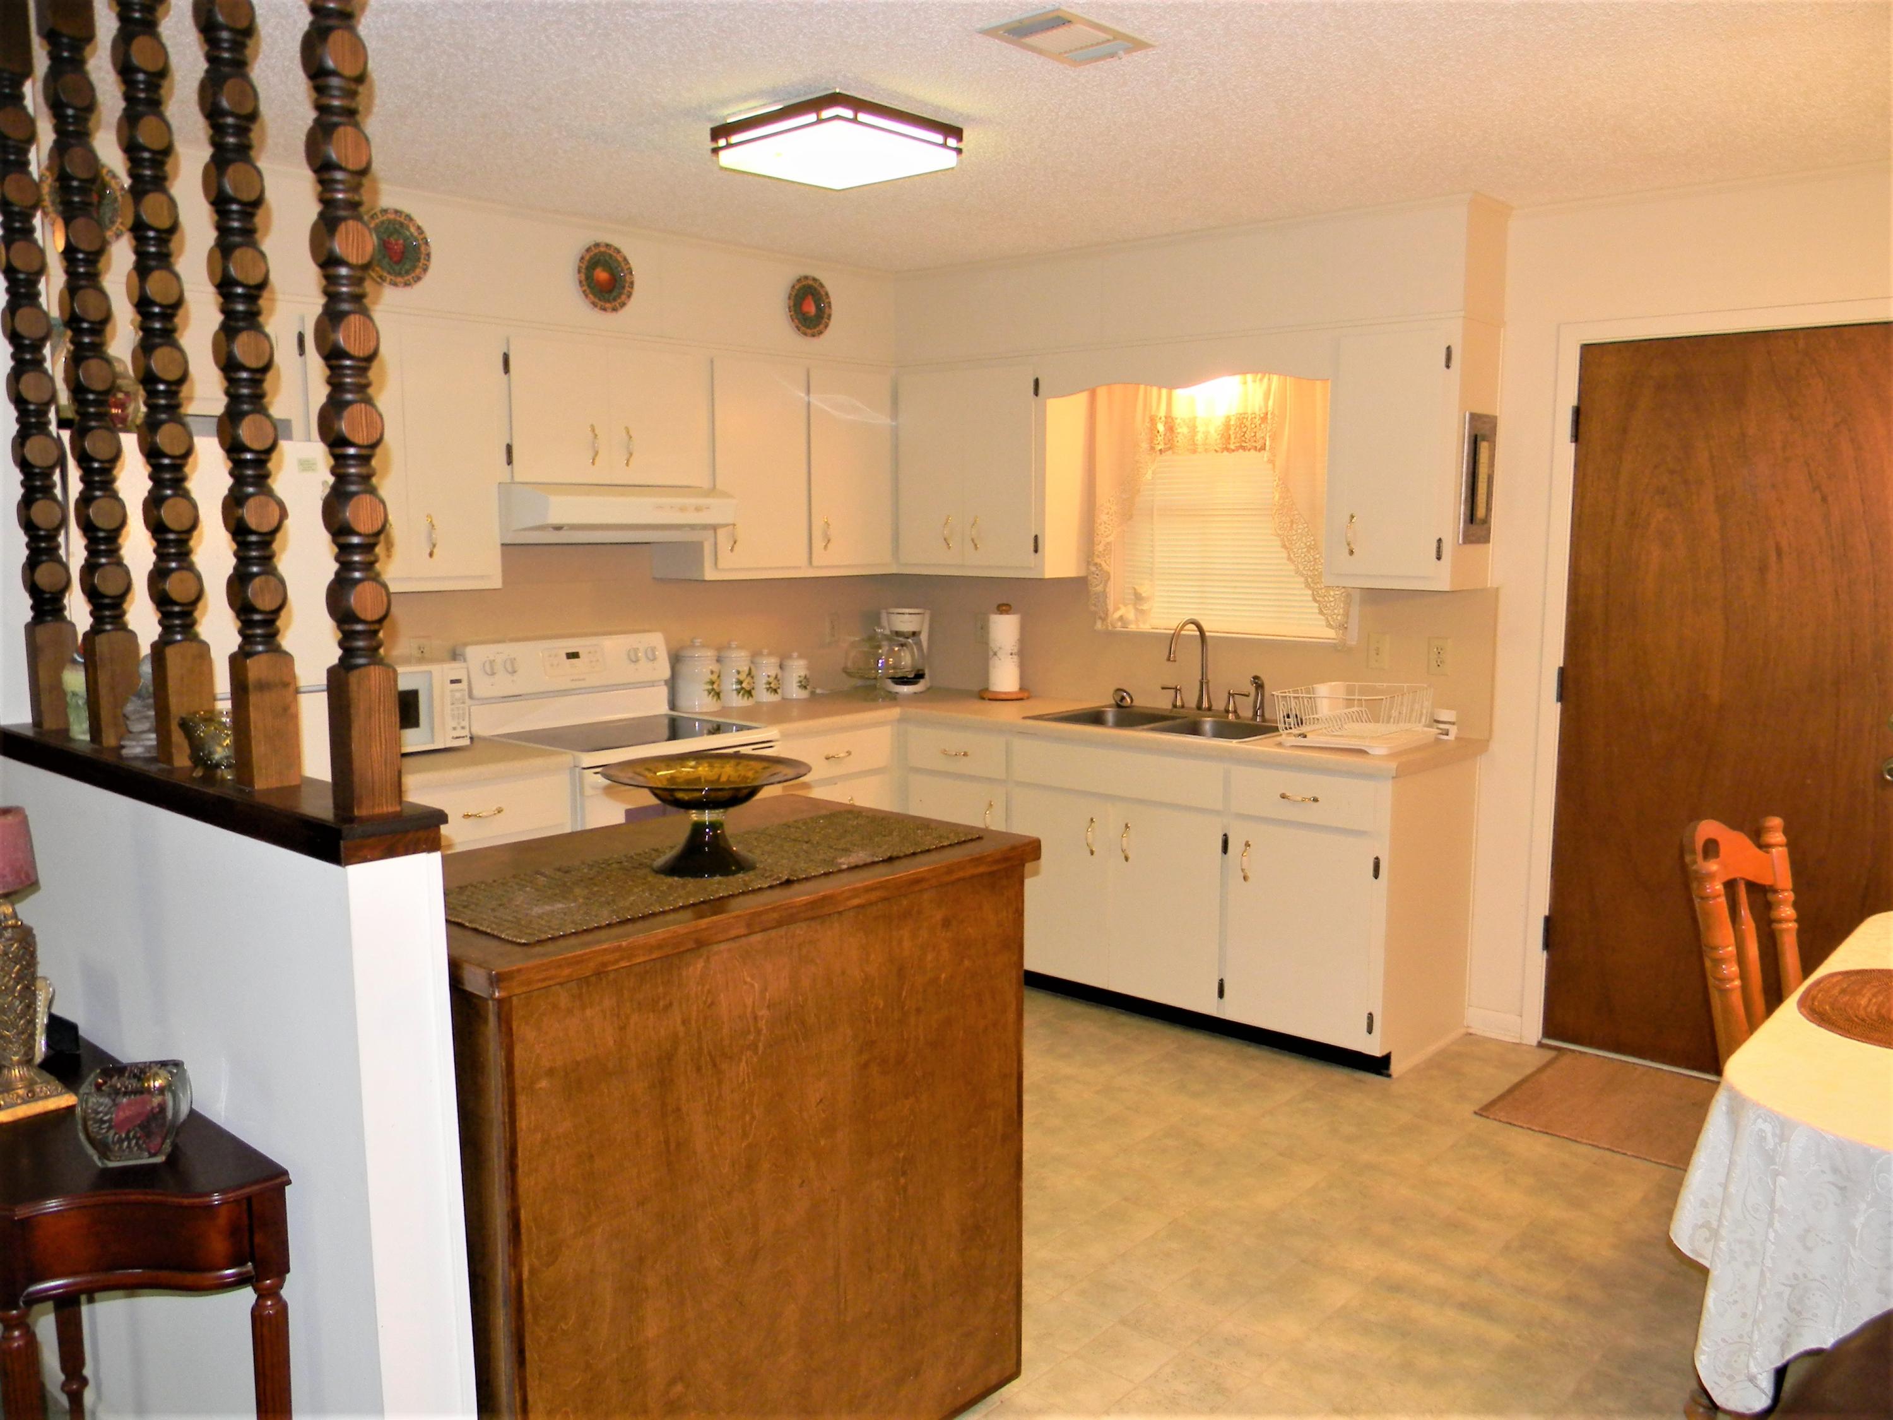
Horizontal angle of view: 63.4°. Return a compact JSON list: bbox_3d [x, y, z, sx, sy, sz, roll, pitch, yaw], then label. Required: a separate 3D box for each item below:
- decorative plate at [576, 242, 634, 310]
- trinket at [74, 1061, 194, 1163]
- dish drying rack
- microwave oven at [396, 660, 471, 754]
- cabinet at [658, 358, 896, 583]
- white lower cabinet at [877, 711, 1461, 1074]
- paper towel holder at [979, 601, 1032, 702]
[{"bbox_3d":[-1.027,-1.315,4.644,0.025,0.216,0.212,6,9,41],"label":"decorative plate"},{"bbox_3d":[-1.053,0.520,2.001,0.117,0.114,0.090,-2,7,-14],"label":"trinket"},{"bbox_3d":[1.214,0.022,4.549,0.345,0.151,0.420,6,9,41],"label":"dish drying rack"},{"bbox_3d":[-1.603,-0.007,4.341,0.290,0.238,0.432,6,9,41],"label":"microwave oven"},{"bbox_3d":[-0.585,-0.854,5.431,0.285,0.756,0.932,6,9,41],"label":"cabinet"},{"bbox_3d":[0.725,0.506,5.057,1.835,0.890,0.615,6,9,41],"label":"white lower cabinet"},{"bbox_3d":[0.221,-0.212,5.623,0.192,0.345,0.192,0,7,0],"label":"paper towel holder"}]

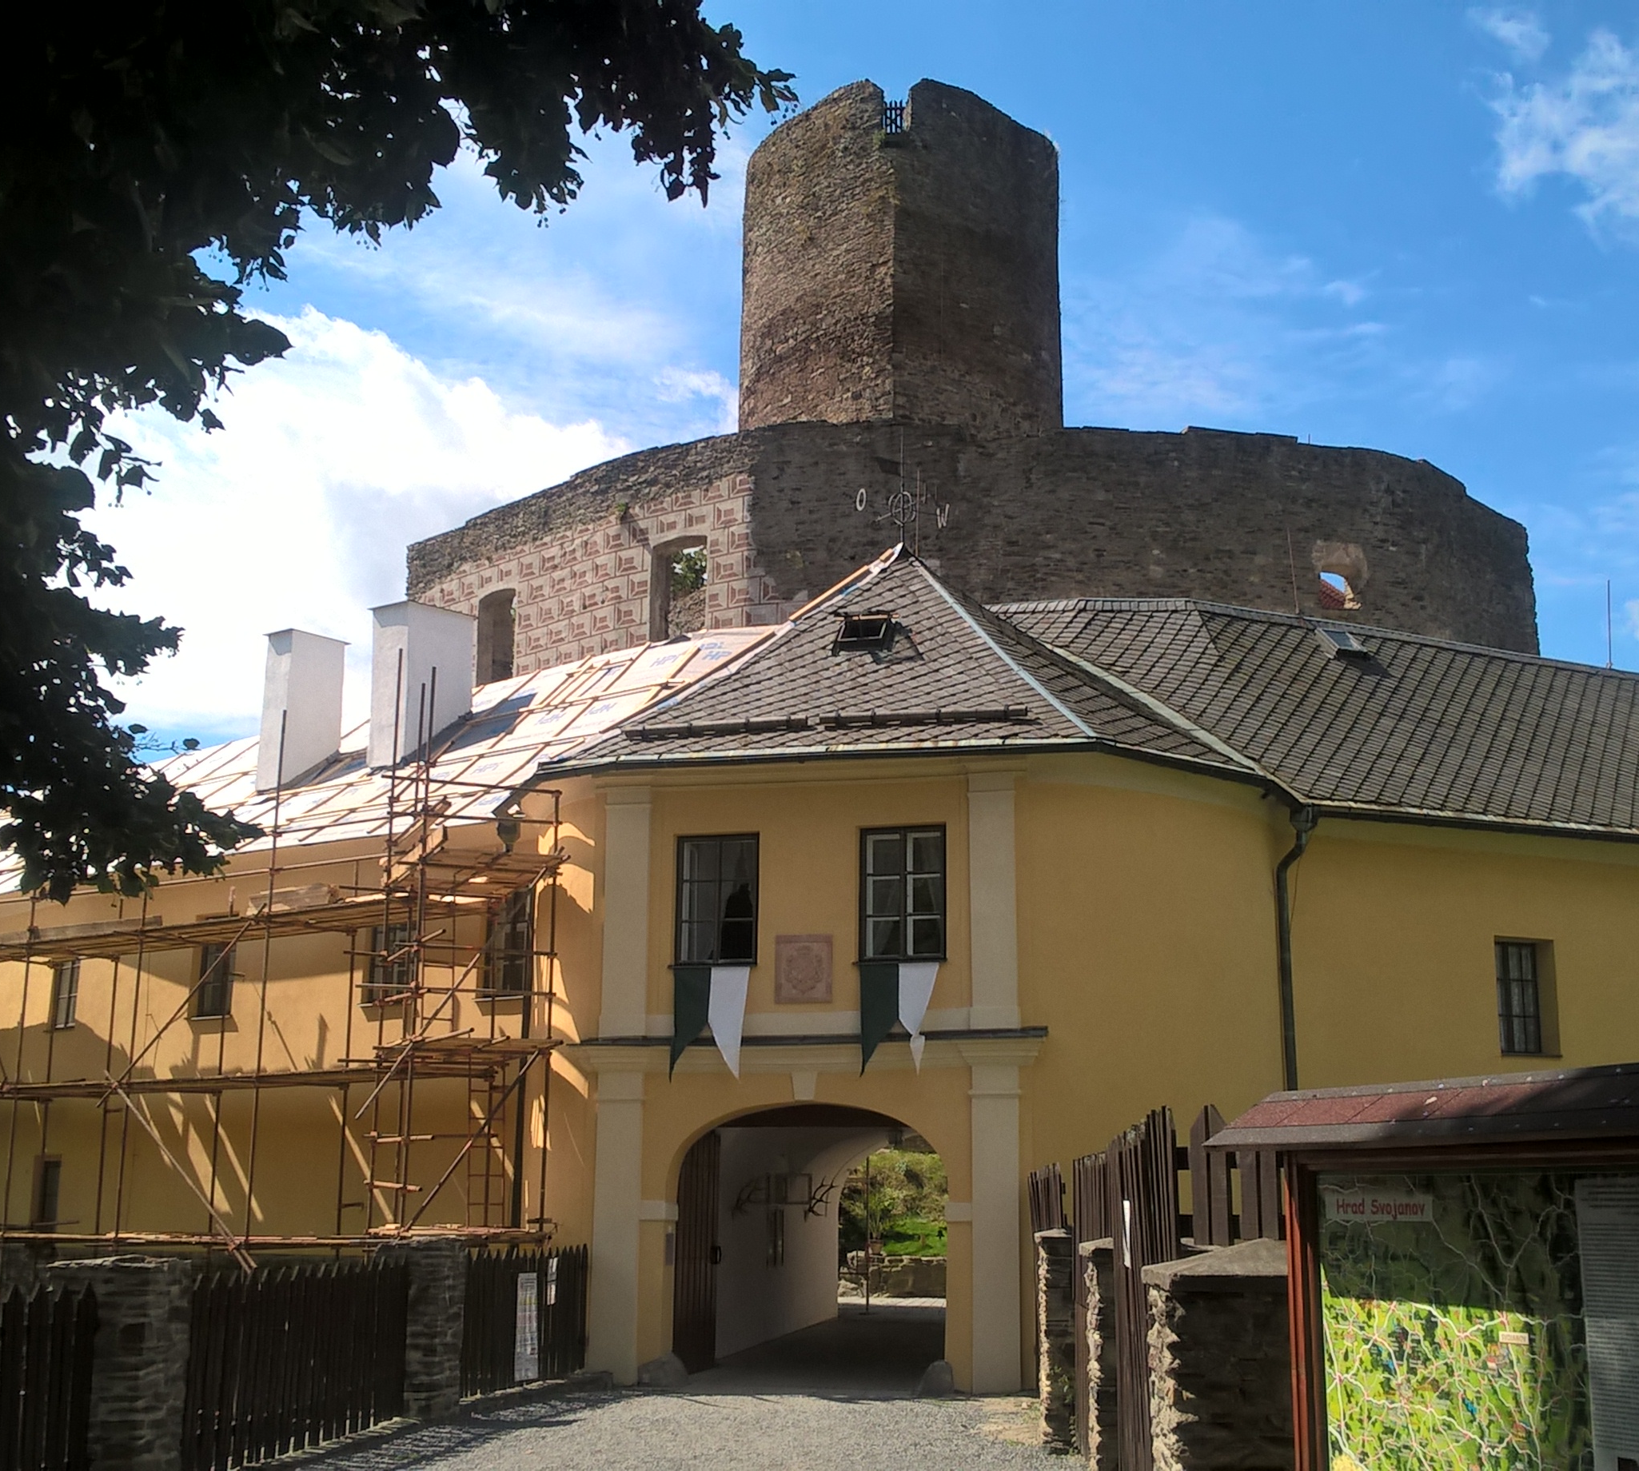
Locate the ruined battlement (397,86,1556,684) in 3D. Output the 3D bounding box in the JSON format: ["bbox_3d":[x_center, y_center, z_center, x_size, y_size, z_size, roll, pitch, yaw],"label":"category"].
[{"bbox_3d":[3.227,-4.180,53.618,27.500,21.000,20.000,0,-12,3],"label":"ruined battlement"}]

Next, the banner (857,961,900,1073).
[{"bbox_3d":[0.584,2.775,20.500,0.430,1.100,0.080,-2,-13,13],"label":"banner"}]

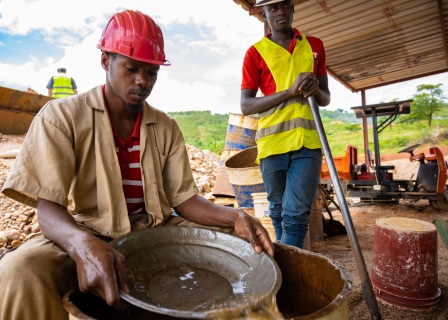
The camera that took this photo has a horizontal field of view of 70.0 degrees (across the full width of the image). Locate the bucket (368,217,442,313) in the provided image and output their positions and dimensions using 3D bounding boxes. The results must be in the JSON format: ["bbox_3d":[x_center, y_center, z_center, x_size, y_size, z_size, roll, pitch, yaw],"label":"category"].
[{"bbox_3d":[0.902,0.500,1.602,0.315,0.365,0.315,-1,4,0],"label":"bucket"}]

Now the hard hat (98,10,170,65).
[{"bbox_3d":[-0.287,-0.419,1.072,0.277,0.155,0.220,23,16,32],"label":"hard hat"}]

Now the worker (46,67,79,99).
[{"bbox_3d":[-2.746,-0.723,5.539,0.520,1.720,0.320,-3,3,-27],"label":"worker"}]

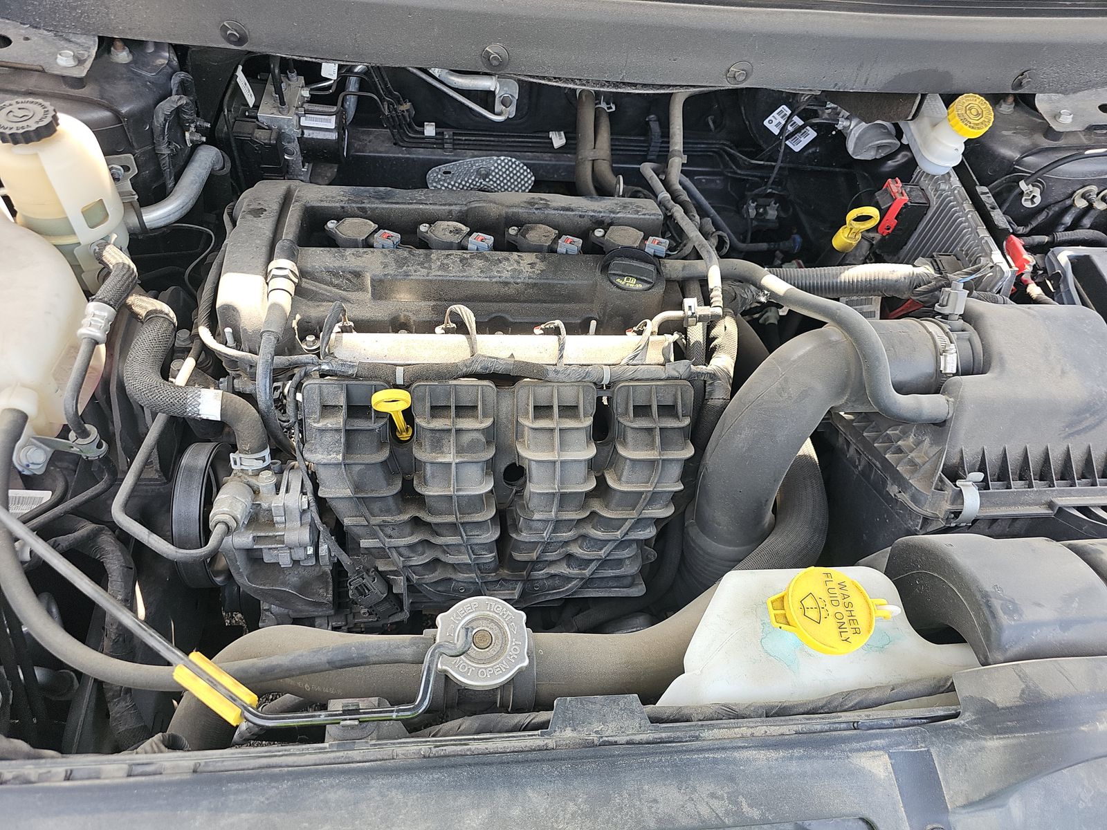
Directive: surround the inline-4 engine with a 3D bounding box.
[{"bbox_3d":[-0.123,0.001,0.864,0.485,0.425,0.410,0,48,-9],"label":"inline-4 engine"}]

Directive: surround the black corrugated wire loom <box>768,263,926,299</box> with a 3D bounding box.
[{"bbox_3d":[0.302,-0.141,0.770,0.175,0.034,0.034,1,51,10],"label":"black corrugated wire loom"}]

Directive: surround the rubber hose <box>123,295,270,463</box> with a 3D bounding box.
[{"bbox_3d":[-0.341,-0.043,0.689,0.147,0.079,0.174,0,48,-9],"label":"rubber hose"}]

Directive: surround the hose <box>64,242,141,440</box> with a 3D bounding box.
[{"bbox_3d":[-0.427,-0.074,0.701,0.054,0.108,0.174,0,48,-9],"label":"hose"}]

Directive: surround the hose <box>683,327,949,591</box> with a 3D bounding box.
[{"bbox_3d":[0.257,0.057,0.735,0.265,0.270,0.225,0,48,-9],"label":"hose"}]

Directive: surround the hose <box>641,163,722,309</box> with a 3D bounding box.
[{"bbox_3d":[0.139,-0.200,0.807,0.054,0.047,0.221,0,48,-9],"label":"hose"}]

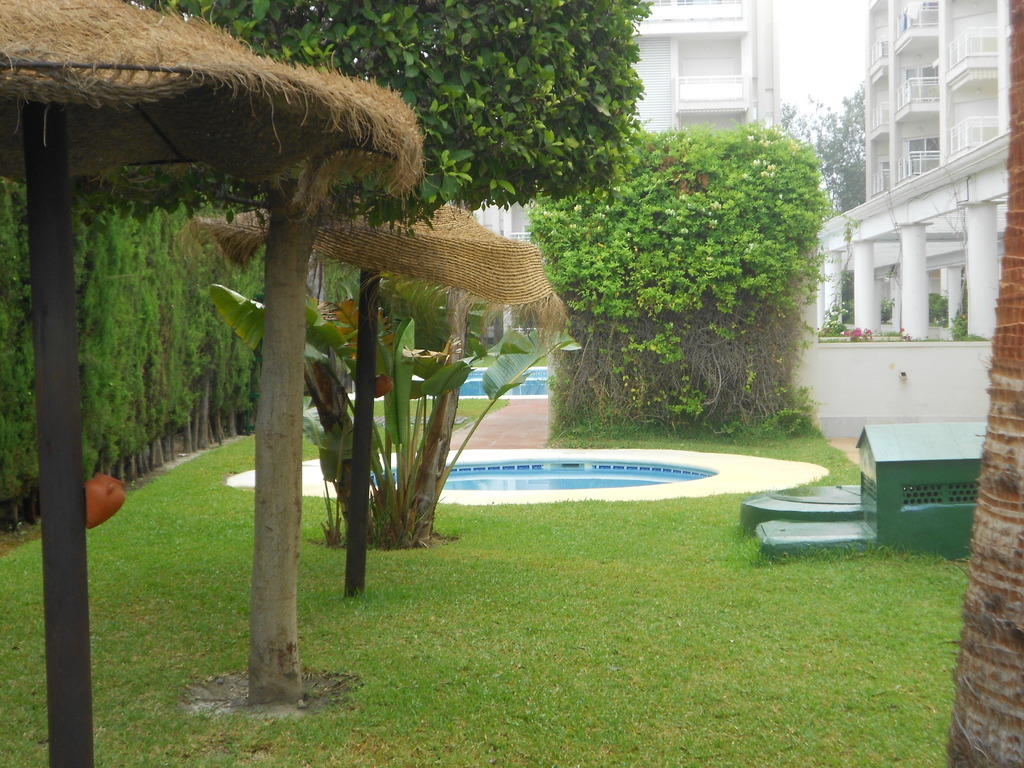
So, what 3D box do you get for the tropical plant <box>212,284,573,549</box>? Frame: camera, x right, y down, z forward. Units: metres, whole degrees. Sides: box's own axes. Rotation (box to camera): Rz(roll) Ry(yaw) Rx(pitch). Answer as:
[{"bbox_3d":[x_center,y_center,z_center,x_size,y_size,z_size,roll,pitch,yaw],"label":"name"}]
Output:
[{"bbox_3d":[-0.822,0.161,11.526,2.450,1.850,2.100,-1,2,0],"label":"tropical plant"}]

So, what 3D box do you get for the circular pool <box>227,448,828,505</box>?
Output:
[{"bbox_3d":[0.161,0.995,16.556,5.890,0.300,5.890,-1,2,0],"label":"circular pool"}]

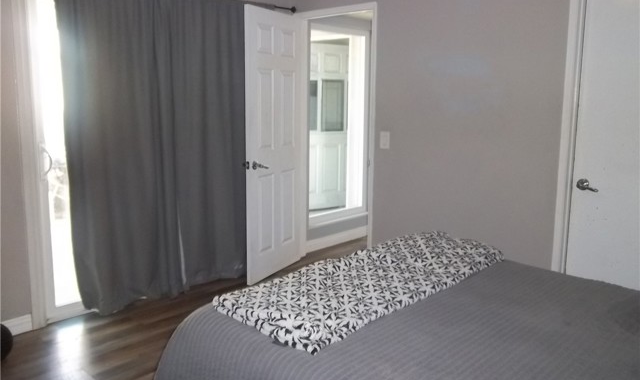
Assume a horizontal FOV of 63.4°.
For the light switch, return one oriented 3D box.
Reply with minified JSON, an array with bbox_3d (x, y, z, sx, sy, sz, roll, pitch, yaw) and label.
[{"bbox_3d":[0.481,-0.368,3.826,0.080,0.123,0.012,8,12,43],"label":"light switch"}]

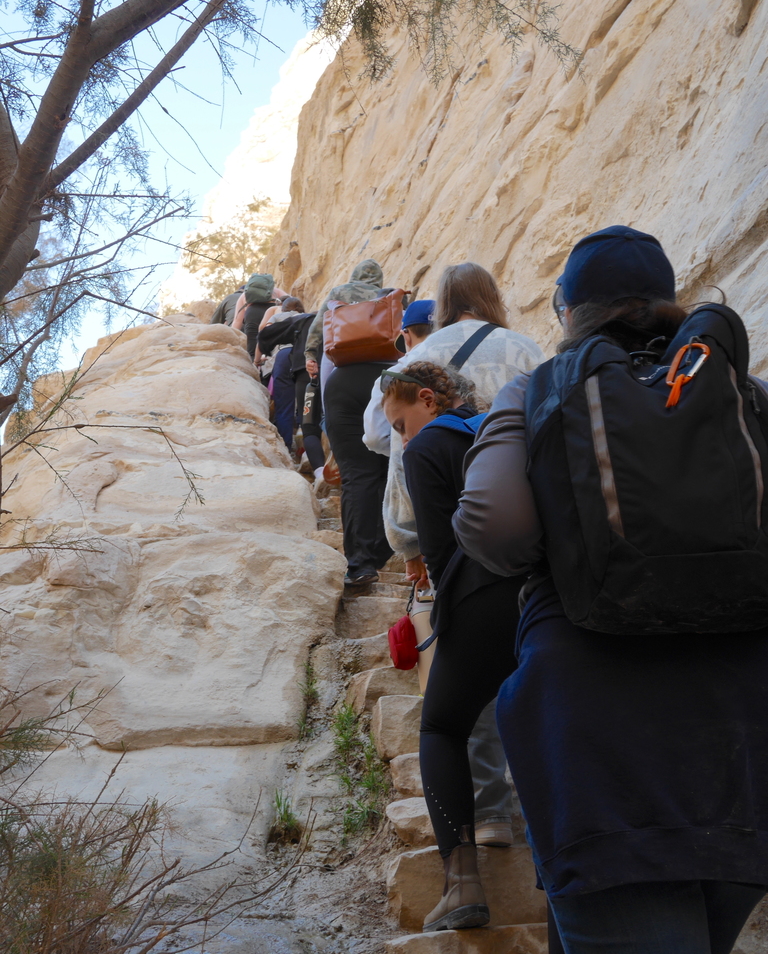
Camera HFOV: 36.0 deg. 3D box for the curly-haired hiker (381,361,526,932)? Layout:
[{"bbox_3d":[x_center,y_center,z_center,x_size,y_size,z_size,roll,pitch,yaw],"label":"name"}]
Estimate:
[{"bbox_3d":[0.204,0.379,3.035,0.450,1.470,0.500,10,-18,-34],"label":"curly-haired hiker"}]

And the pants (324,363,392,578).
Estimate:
[{"bbox_3d":[-0.098,-0.026,5.390,0.400,1.020,0.400,2,-15,-8],"label":"pants"}]

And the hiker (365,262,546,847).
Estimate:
[{"bbox_3d":[0.230,0.162,3.425,0.520,1.690,0.520,2,-15,-8],"label":"hiker"}]

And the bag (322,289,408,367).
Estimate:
[{"bbox_3d":[-0.088,-0.677,5.358,0.360,0.290,0.160,-5,-27,9],"label":"bag"}]

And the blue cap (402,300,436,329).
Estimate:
[{"bbox_3d":[0.130,-0.616,4.720,0.180,0.140,0.260,7,-24,-24],"label":"blue cap"}]

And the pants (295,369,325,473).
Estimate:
[{"bbox_3d":[-0.505,-0.414,8.238,0.320,0.800,0.360,3,-15,-12],"label":"pants"}]

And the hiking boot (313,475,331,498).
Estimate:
[{"bbox_3d":[-0.428,0.065,8.109,0.110,0.130,0.270,3,-15,-10],"label":"hiking boot"}]

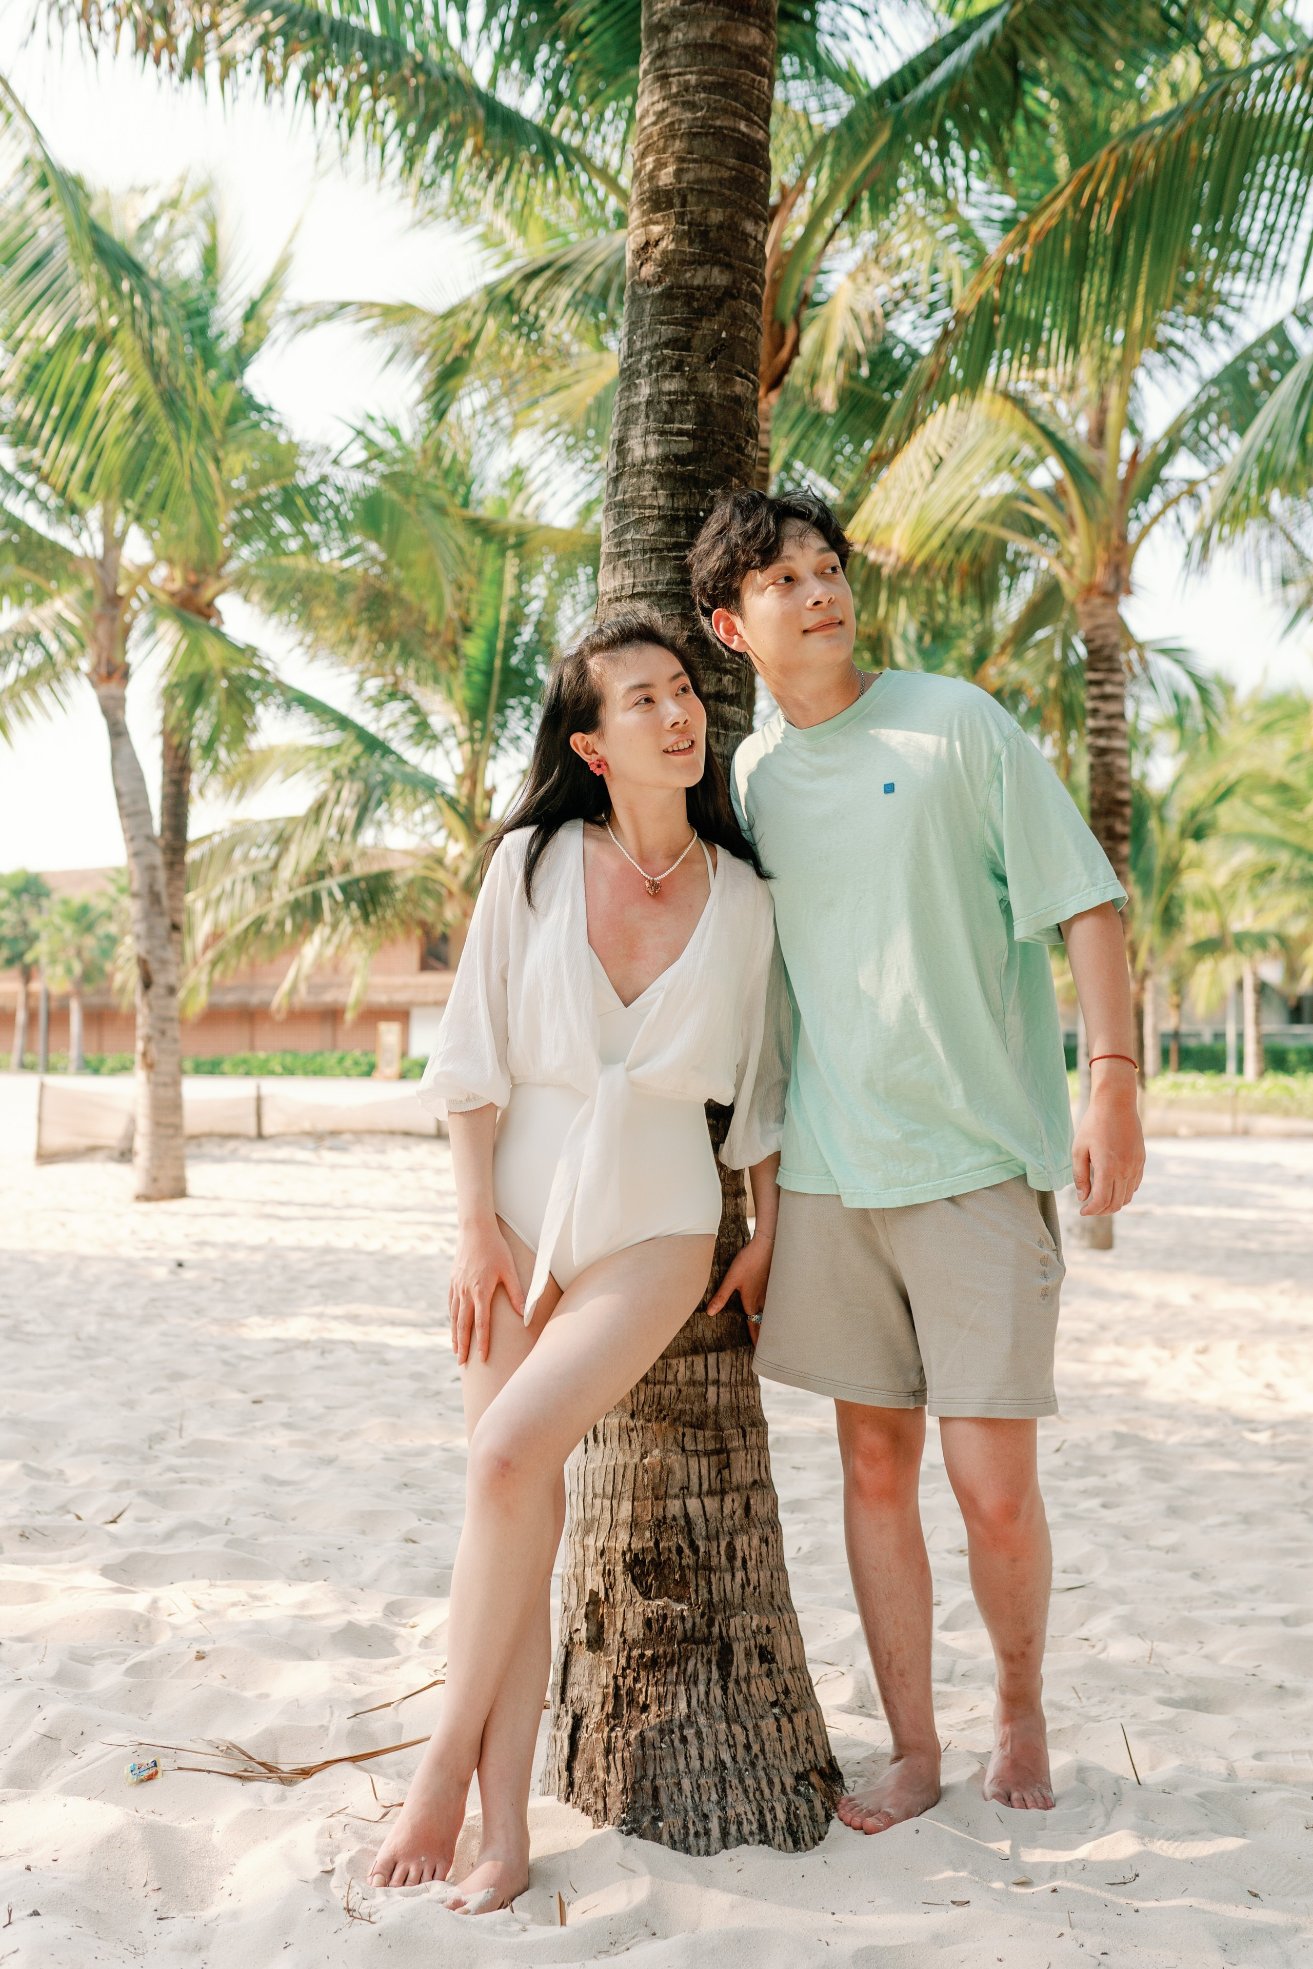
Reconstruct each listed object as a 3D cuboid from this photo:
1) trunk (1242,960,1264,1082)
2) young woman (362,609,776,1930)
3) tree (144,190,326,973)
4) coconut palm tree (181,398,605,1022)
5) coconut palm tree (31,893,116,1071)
[{"bbox_3d":[7.800,0.480,25.000,0.280,1.600,0.280,0,-1,0],"label":"trunk"},{"bbox_3d":[-0.098,0.300,2.360,0.500,1.550,0.440,0,-1,8],"label":"young woman"},{"bbox_3d":[-3.600,-2.400,15.000,3.200,7.500,3.200,0,-1,0],"label":"tree"},{"bbox_3d":[-1.400,-1.280,13.000,3.600,5.200,3.600,0,-1,0],"label":"coconut palm tree"},{"bbox_3d":[-12.760,-0.100,42.000,2.100,4.000,2.100,0,-1,0],"label":"coconut palm tree"}]

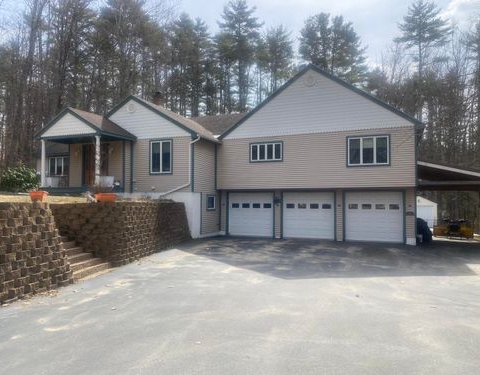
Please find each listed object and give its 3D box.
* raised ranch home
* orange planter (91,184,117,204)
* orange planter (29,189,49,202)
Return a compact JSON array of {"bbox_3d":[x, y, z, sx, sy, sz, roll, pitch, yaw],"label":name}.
[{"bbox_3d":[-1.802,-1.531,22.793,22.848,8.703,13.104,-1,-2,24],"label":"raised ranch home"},{"bbox_3d":[-4.005,0.207,11.100,0.660,0.550,0.400,0,-2,6],"label":"orange planter"},{"bbox_3d":[-4.159,0.169,7.750,0.330,0.290,0.300,0,-2,-6],"label":"orange planter"}]

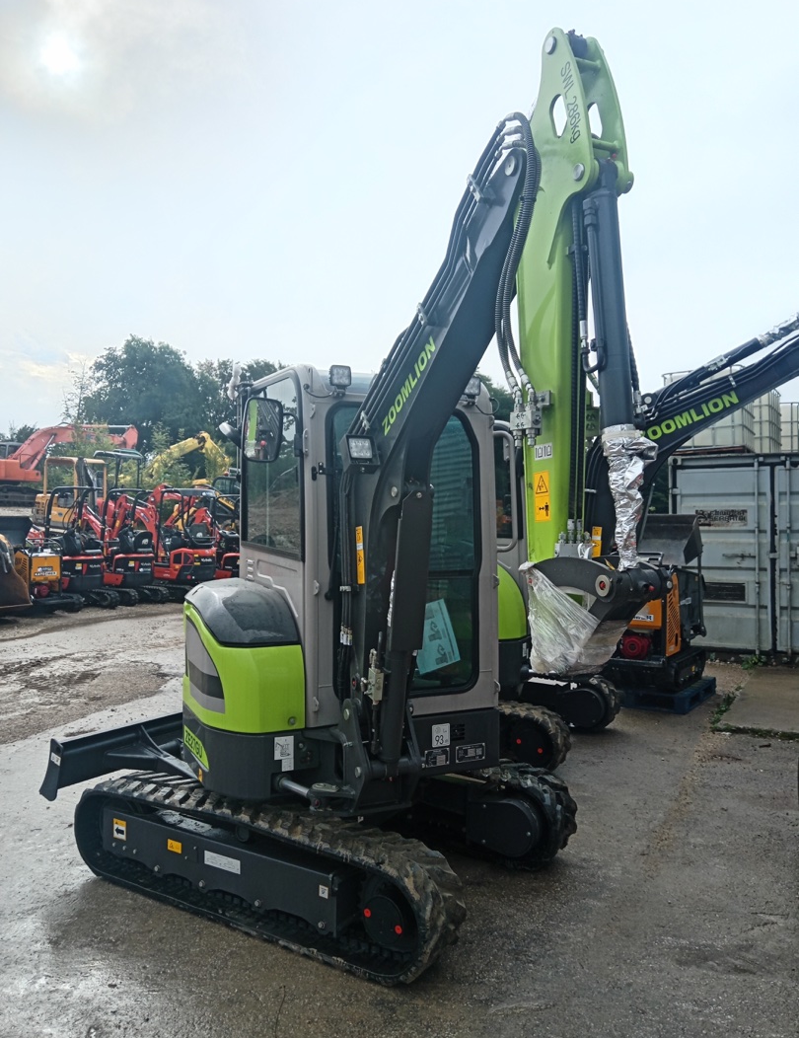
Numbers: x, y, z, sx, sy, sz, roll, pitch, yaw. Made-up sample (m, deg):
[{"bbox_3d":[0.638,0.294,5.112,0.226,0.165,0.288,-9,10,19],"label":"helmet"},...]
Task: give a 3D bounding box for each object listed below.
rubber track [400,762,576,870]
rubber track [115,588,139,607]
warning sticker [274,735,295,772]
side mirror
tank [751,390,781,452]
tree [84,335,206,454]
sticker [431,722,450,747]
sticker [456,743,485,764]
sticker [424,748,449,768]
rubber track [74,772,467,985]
[{"bbox_3d":[-0.029,1.526,4.758,2.080,0.470,0.300,-1,0,33],"label":"rubber track"},{"bbox_3d":[-5.580,1.510,16.400,1.250,0.350,0.190,0,0,37],"label":"rubber track"},{"bbox_3d":[-0.503,1.031,3.640,0.087,0.157,0.006,0,0,-19],"label":"warning sticker"},{"bbox_3d":[-0.604,-0.393,3.660,0.175,0.280,0.060,0,8,-25],"label":"side mirror"},{"bbox_3d":[5.406,-1.381,13.158,1.000,1.150,1.150,-1,0,31],"label":"tank"},{"bbox_3d":[-12.274,-4.345,40.000,5.800,9.000,5.600,-1,0,0],"label":"tree"},{"bbox_3d":[0.199,1.045,4.010,0.094,0.104,0.006,0,0,-24],"label":"sticker"},{"bbox_3d":[0.351,1.149,4.077,0.158,0.077,0.006,0,0,-24],"label":"sticker"},{"bbox_3d":[0.183,1.152,4.003,0.130,0.078,0.006,0,0,-24],"label":"sticker"},{"bbox_3d":[-0.691,1.529,3.753,2.080,0.470,0.300,-1,0,33],"label":"rubber track"}]

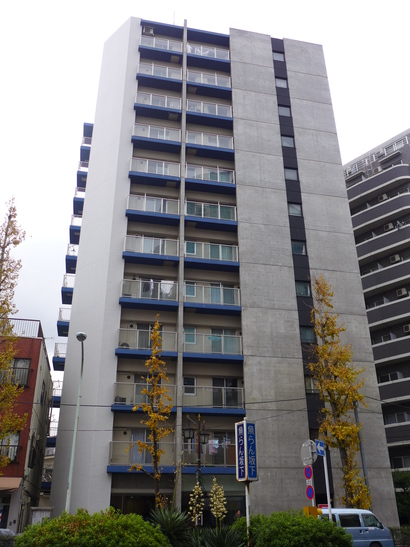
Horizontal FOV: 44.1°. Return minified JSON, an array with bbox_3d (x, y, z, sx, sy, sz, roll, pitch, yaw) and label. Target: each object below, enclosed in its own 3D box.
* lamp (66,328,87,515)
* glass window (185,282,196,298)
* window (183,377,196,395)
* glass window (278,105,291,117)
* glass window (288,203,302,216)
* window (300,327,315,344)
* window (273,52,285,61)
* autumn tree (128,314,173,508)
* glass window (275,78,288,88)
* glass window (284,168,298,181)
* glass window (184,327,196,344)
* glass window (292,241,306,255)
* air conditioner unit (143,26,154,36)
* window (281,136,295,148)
[{"bbox_3d":[-5.194,6.768,19.838,0.500,8.550,2.300,5,-28,-11],"label":"lamp"},{"bbox_3d":[-0.855,0.984,29.799,0.720,0.980,0.120,5,-28,-11],"label":"glass window"},{"bbox_3d":[-0.812,6.049,27.185,0.720,0.980,0.120,5,-28,-11],"label":"window"},{"bbox_3d":[5.880,-11.983,37.388,0.860,0.900,0.100,5,-27,-11],"label":"glass window"},{"bbox_3d":[5.987,-4.193,33.461,0.860,0.900,0.100,5,-27,-11],"label":"glass window"},{"bbox_3d":[6.014,3.602,29.513,0.860,0.900,0.100,5,-27,-11],"label":"window"},{"bbox_3d":[5.818,-17.119,39.978,0.860,0.900,0.100,5,-27,-11],"label":"window"},{"bbox_3d":[-2.221,6.693,21.661,1.950,10.310,1.900,5,-28,-11],"label":"autumn tree"},{"bbox_3d":[5.856,-14.525,38.671,0.860,0.900,0.100,5,-27,-11],"label":"glass window"},{"bbox_3d":[5.941,-6.792,34.769,0.860,0.900,0.100,5,-27,-11],"label":"glass window"},{"bbox_3d":[-0.849,3.595,29.146,0.720,0.970,0.100,5,-27,-11],"label":"glass window"},{"bbox_3d":[5.901,-1.597,31.672,0.950,1.060,0.120,5,-28,-11],"label":"glass window"},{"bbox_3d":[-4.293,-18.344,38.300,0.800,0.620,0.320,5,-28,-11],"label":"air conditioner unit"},{"bbox_3d":[5.856,-9.260,35.631,0.980,1.080,0.120,5,-28,-11],"label":"window"}]

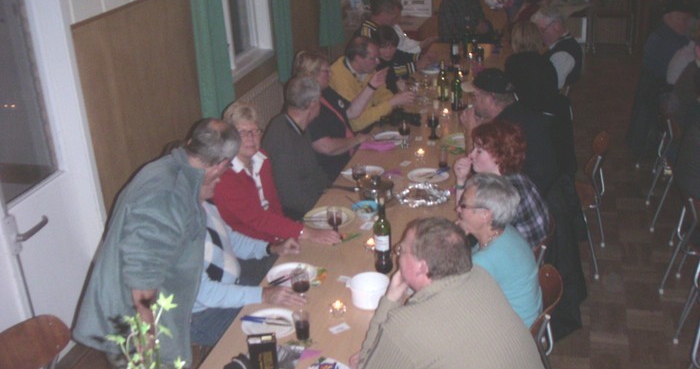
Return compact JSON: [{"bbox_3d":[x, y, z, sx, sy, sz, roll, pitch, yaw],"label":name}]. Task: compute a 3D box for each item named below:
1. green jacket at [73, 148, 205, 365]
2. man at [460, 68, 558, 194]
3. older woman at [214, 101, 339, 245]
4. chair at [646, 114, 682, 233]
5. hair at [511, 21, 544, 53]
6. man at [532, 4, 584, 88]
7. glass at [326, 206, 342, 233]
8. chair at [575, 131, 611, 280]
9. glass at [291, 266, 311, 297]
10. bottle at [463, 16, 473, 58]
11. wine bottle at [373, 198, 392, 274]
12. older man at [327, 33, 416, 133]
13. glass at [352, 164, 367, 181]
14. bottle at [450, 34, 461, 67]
[{"bbox_3d":[-0.761,0.260,2.865,0.480,0.800,0.580,11,17,-24],"label":"green jacket"},{"bbox_3d":[0.902,-0.045,4.396,0.750,1.240,0.540,8,26,24],"label":"man"},{"bbox_3d":[-0.371,0.275,3.780,0.720,1.280,0.530,16,30,38],"label":"older woman"},{"bbox_3d":[2.290,-0.134,5.119,0.480,0.780,0.460,3,23,14],"label":"chair"},{"bbox_3d":[1.186,-0.989,5.134,0.200,0.240,0.220,-10,23,-15],"label":"hair"},{"bbox_3d":[1.374,-0.689,5.785,0.700,1.260,0.500,3,24,15],"label":"man"},{"bbox_3d":[-0.066,0.174,3.536,0.074,0.148,0.074,3,24,15],"label":"glass"},{"bbox_3d":[1.272,0.064,4.522,0.500,0.800,0.450,7,25,20],"label":"chair"},{"bbox_3d":[-0.182,0.376,2.826,0.072,0.152,0.072,4,24,13],"label":"glass"},{"bbox_3d":[0.957,-1.187,6.225,0.077,0.310,0.077,4,24,13],"label":"bottle"},{"bbox_3d":[0.135,0.210,3.208,0.074,0.322,0.074,3,23,14],"label":"wine bottle"},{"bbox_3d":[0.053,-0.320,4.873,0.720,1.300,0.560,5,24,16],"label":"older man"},{"bbox_3d":[0.050,-0.034,3.779,0.070,0.150,0.070,4,24,13],"label":"glass"},{"bbox_3d":[0.833,-1.089,6.040,0.075,0.280,0.075,4,24,13],"label":"bottle"}]

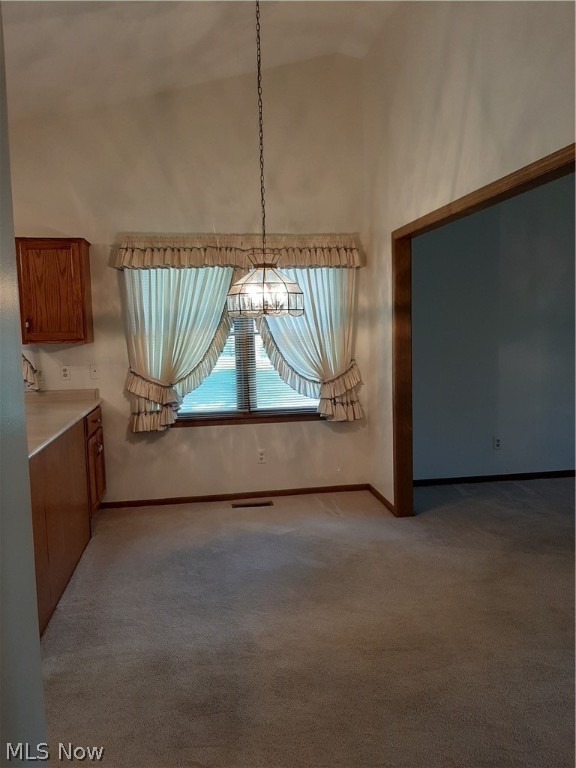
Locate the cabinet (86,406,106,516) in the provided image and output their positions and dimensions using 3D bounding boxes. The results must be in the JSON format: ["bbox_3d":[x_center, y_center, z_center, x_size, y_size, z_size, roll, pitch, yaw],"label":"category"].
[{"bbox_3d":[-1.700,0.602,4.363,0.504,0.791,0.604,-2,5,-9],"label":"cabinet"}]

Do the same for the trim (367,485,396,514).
[{"bbox_3d":[0.762,0.944,4.734,0.017,0.058,0.717,-2,5,-9],"label":"trim"}]

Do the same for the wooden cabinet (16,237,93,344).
[{"bbox_3d":[-1.749,-0.690,4.378,0.462,0.770,0.320,-2,5,-9],"label":"wooden cabinet"}]

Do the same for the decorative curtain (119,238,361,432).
[{"bbox_3d":[-0.346,-0.430,4.721,1.967,1.555,0.139,-2,5,-9],"label":"decorative curtain"}]

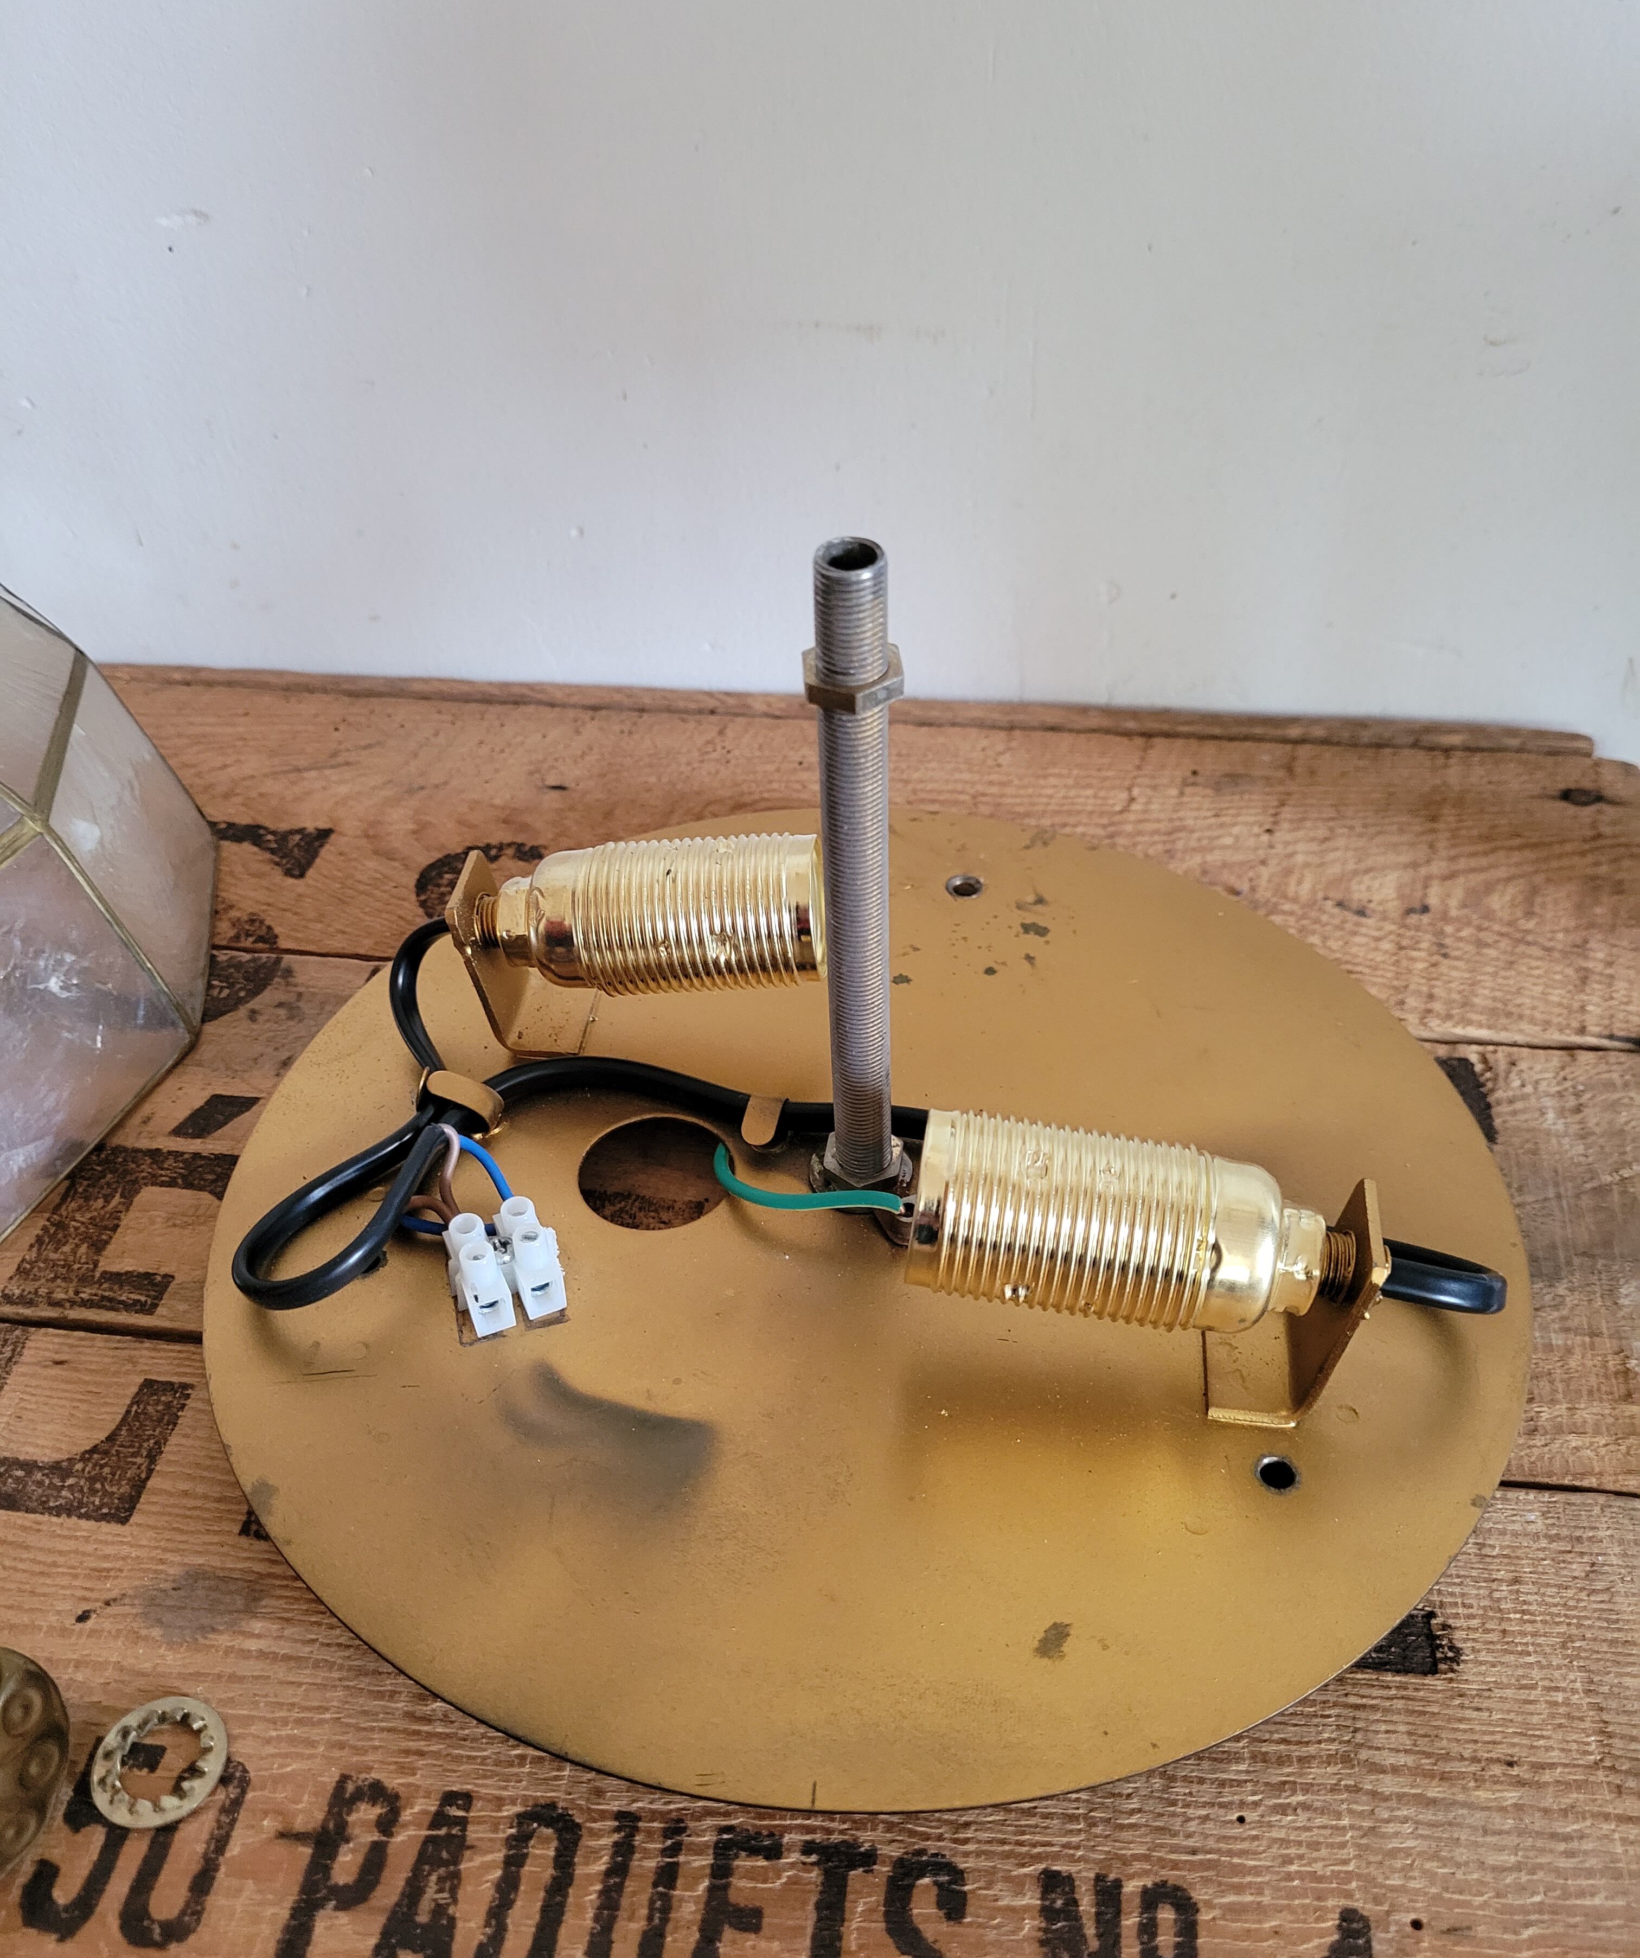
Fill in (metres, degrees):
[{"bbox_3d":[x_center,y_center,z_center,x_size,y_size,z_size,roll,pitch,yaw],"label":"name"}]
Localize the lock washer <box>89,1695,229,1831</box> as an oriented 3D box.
[{"bbox_3d":[-0.089,0.105,0.220,0.018,0.002,0.018,-1,41,1],"label":"lock washer"}]

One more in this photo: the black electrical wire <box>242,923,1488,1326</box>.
[{"bbox_3d":[0.008,0.028,0.279,0.207,0.033,0.081,3,41,5],"label":"black electrical wire"}]

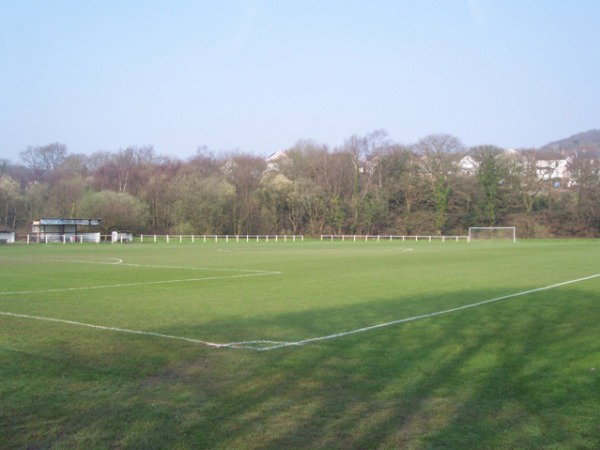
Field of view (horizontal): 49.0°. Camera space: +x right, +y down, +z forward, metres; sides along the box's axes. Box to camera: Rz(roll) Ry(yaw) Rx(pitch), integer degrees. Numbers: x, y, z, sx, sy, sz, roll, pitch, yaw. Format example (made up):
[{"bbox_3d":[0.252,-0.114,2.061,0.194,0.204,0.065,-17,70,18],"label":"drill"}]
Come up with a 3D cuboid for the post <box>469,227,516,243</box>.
[{"bbox_3d":[31.614,1.706,107.077,7.500,2.520,1.700,0,-1,37],"label":"post"}]

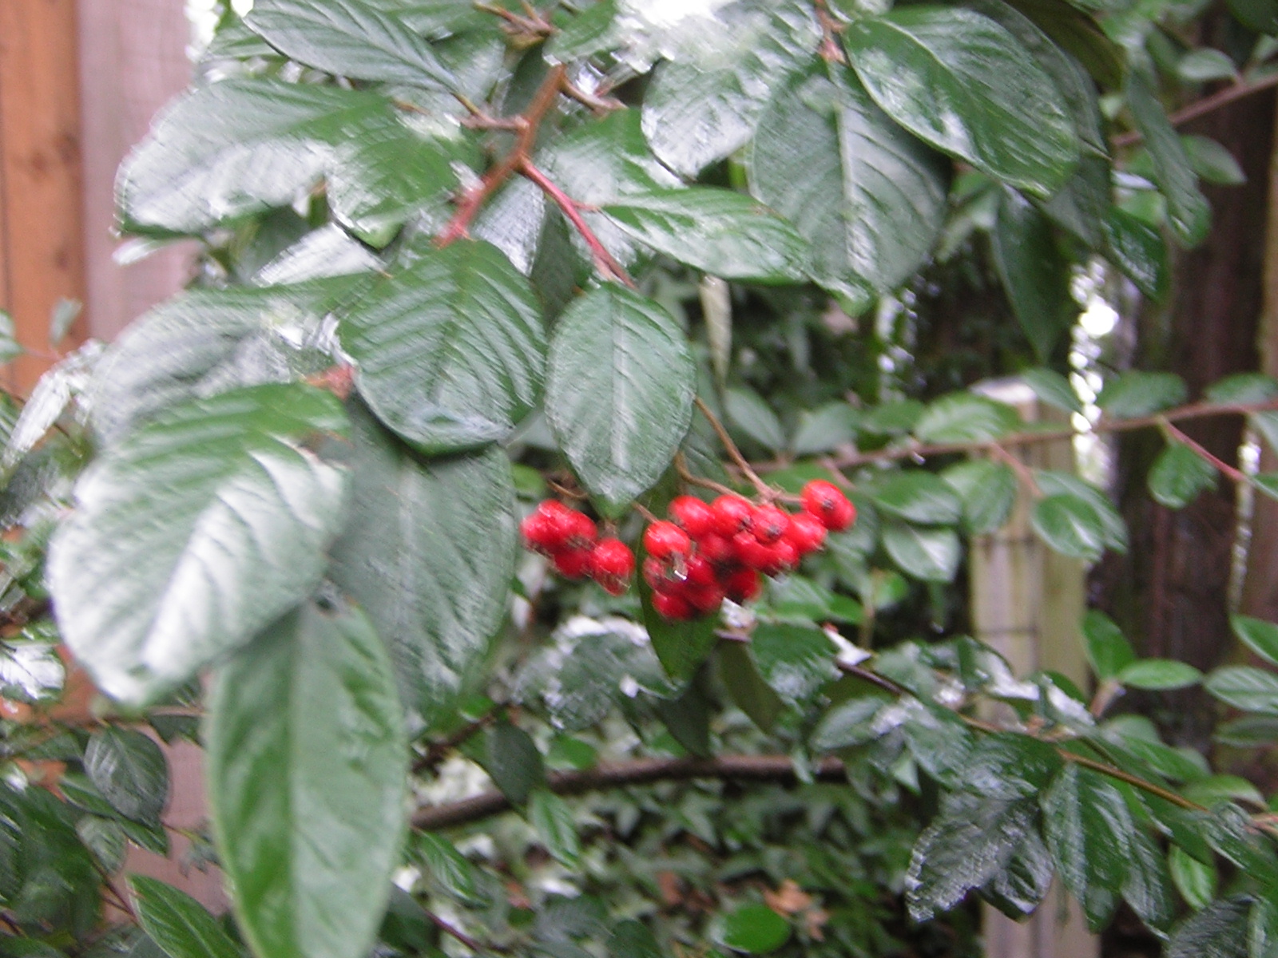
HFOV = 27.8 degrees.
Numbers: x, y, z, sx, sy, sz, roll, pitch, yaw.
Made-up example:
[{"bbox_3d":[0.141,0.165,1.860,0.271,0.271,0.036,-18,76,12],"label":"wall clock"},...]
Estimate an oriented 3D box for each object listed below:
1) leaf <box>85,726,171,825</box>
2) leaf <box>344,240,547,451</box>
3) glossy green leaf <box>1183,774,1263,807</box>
[{"bbox_3d":[-0.198,0.116,1.000,0.029,0.042,0.008,-22,-25,-10],"label":"leaf"},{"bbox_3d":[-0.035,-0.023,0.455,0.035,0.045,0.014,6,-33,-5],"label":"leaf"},{"bbox_3d":[0.226,0.121,1.000,0.032,0.006,0.020,-9,37,-15],"label":"glossy green leaf"}]

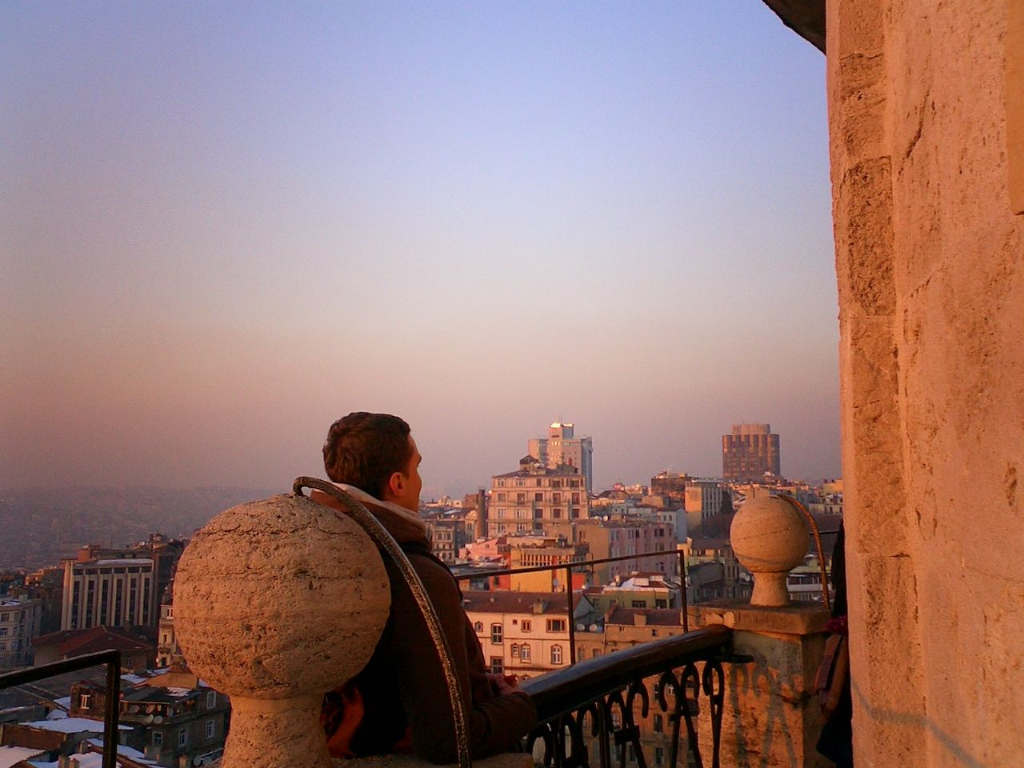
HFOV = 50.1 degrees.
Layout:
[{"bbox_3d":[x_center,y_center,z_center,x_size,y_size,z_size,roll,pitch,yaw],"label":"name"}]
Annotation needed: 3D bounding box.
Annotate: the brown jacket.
[{"bbox_3d":[-0.209,0.598,2.406,0.480,0.740,0.520,5,-7,-44],"label":"brown jacket"}]

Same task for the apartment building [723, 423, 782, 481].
[{"bbox_3d":[172.240,60.815,787.747,38.000,62.000,36.000,-1,-5,7],"label":"apartment building"}]

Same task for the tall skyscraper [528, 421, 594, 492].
[{"bbox_3d":[28.847,54.853,652.722,34.000,64.000,26.000,-1,-5,14],"label":"tall skyscraper"}]

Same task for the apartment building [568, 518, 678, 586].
[{"bbox_3d":[22.600,36.395,217.573,18.000,18.000,12.000,4,-7,-36],"label":"apartment building"}]

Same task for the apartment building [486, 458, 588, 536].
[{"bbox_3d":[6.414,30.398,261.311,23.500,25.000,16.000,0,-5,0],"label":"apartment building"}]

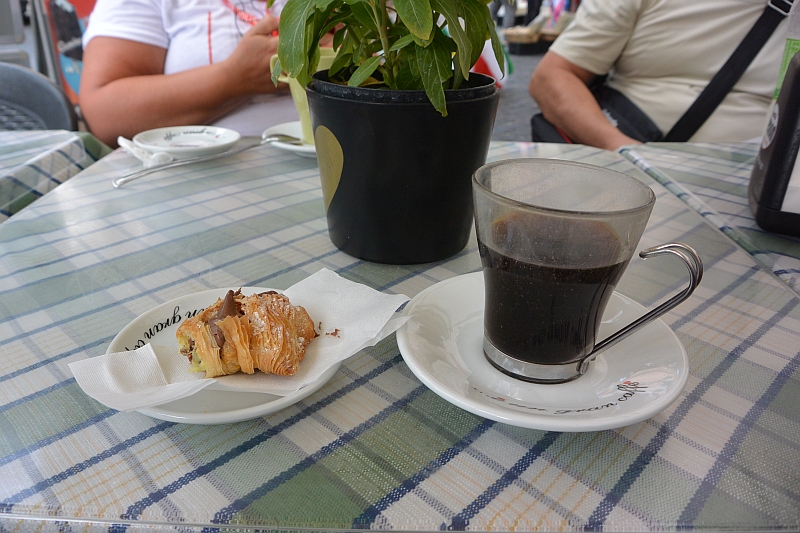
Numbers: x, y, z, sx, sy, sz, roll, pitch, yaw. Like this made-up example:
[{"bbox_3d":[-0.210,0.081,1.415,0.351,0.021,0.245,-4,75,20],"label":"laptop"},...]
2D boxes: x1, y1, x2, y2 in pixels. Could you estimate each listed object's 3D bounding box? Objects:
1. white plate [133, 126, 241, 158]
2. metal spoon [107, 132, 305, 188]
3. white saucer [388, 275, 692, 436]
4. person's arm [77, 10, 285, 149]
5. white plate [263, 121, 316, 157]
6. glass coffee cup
[{"bbox_3d":[-0.237,-0.137,0.676,0.118,0.020,0.118,2,26,-1],"label":"white plate"},{"bbox_3d":[-0.188,-0.108,0.613,0.200,0.020,0.038,-21,35,-31],"label":"metal spoon"},{"bbox_3d":[0.076,0.045,0.333,0.153,0.022,0.153,2,26,-1],"label":"white saucer"},{"bbox_3d":[-0.343,-0.291,0.950,0.330,0.210,0.190,0,27,-5],"label":"person's arm"},{"bbox_3d":[-0.082,-0.143,0.698,0.150,0.022,0.150,2,26,-1],"label":"white plate"},{"bbox_3d":[0.090,0.009,0.307,0.114,0.097,0.084,24,34,37],"label":"glass coffee cup"}]

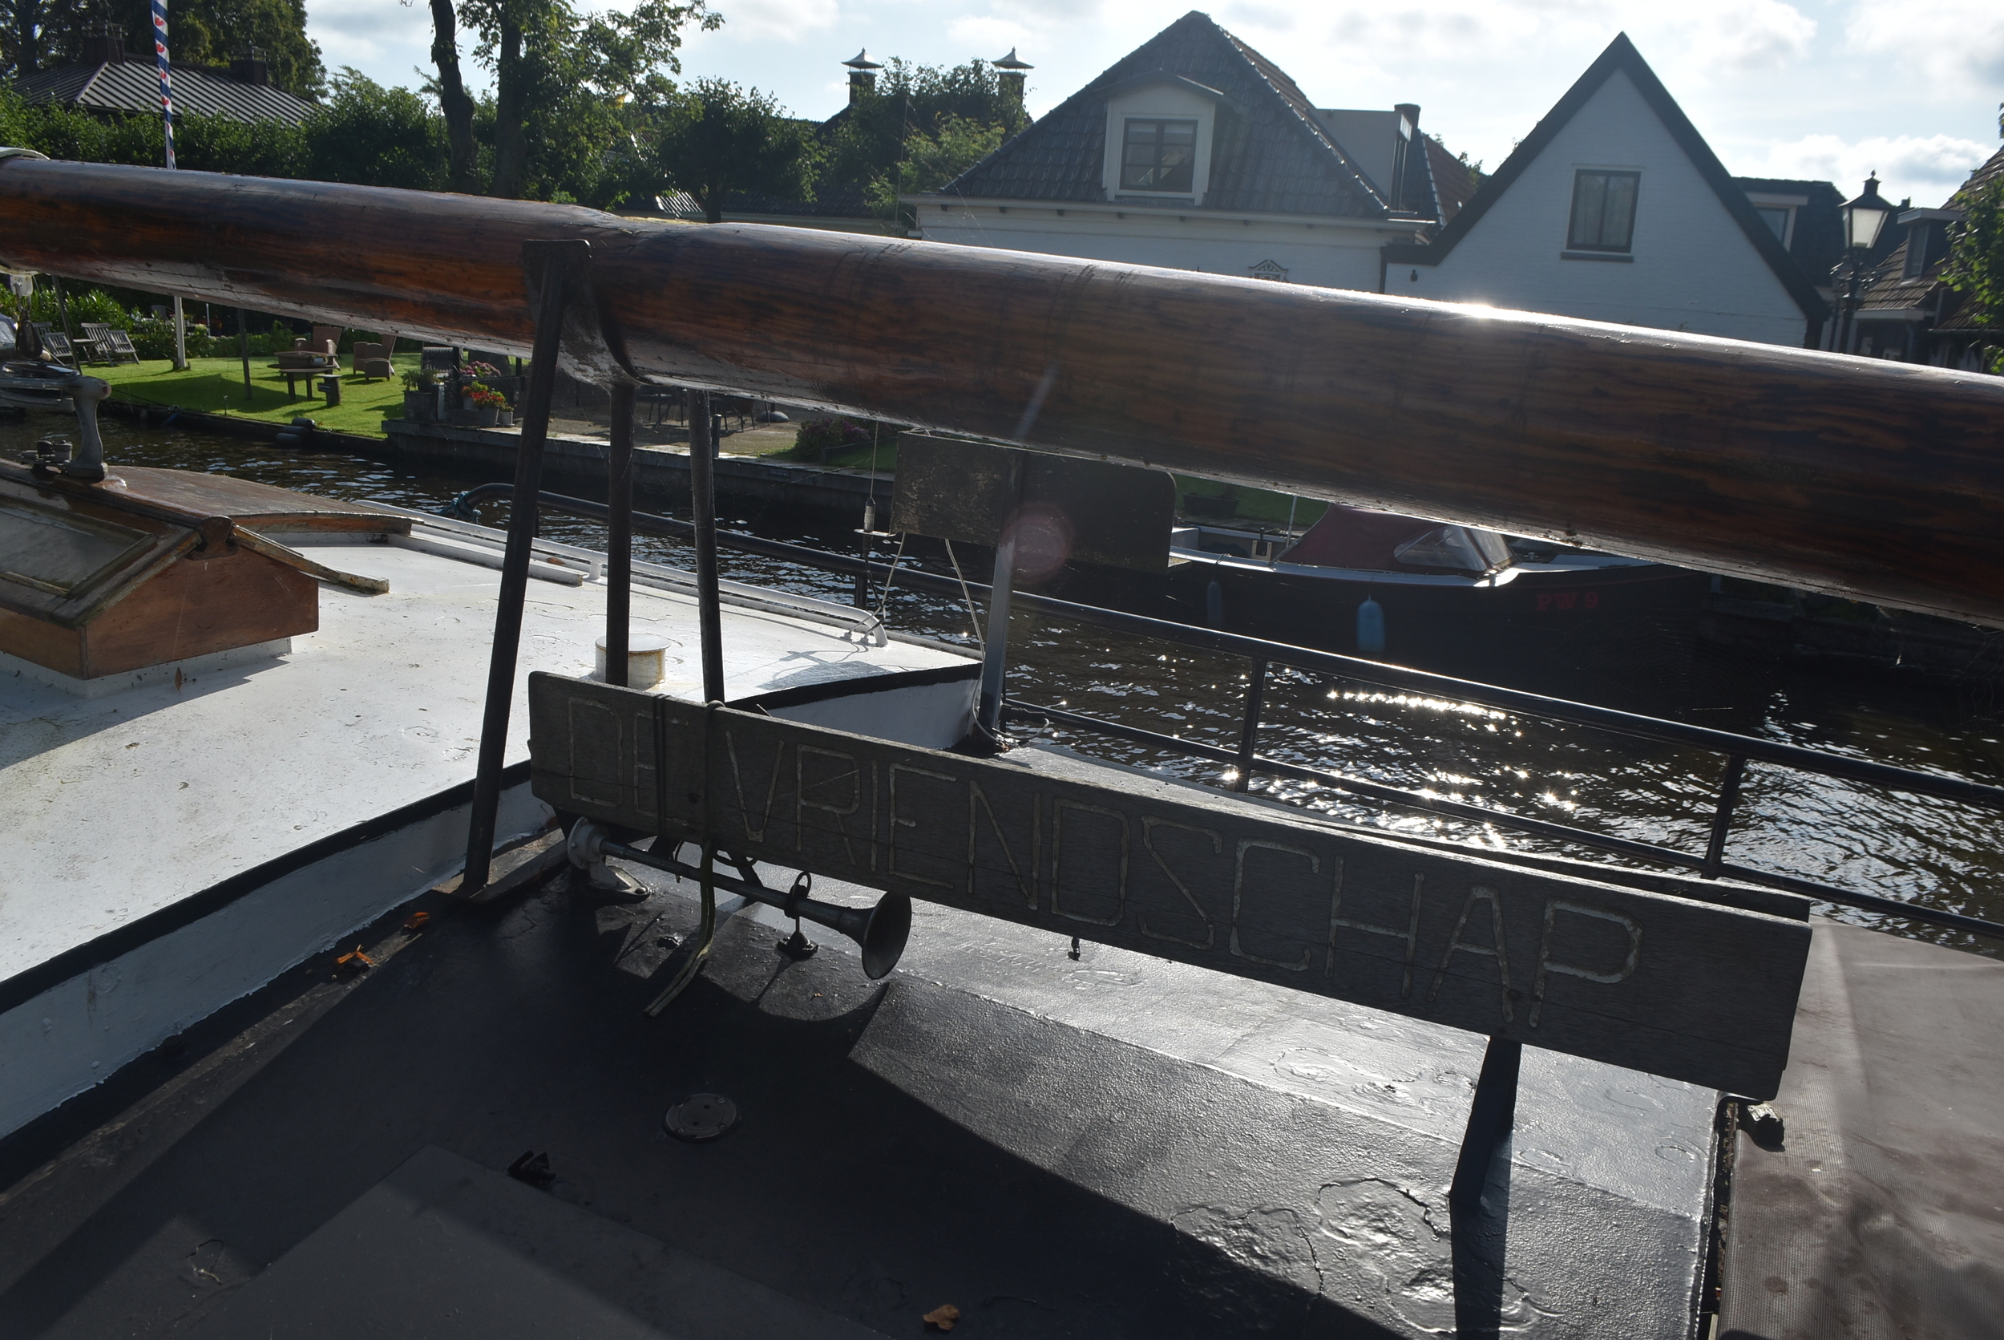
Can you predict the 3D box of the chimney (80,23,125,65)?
[{"bbox_3d":[-22.737,-15.837,38.000,0.900,1.050,0.600,9,15,19],"label":"chimney"}]

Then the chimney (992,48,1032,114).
[{"bbox_3d":[0.298,-17.238,44.000,1.000,1.800,1.000,8,15,18],"label":"chimney"}]

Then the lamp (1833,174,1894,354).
[{"bbox_3d":[9.255,-3.382,16.688,0.600,4.030,0.600,8,15,18],"label":"lamp"}]

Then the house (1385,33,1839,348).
[{"bbox_3d":[7.610,-4.773,19.264,4.640,5.280,6.500,9,15,20],"label":"house"}]

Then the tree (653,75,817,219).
[{"bbox_3d":[-5.090,-8.206,28.698,3.200,5.770,3.200,8,15,18],"label":"tree"}]

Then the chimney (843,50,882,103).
[{"bbox_3d":[-4.214,-17.944,45.500,1.000,1.600,1.000,8,15,18],"label":"chimney"}]

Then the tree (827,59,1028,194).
[{"bbox_3d":[-1.872,-10.306,34.877,4.600,7.250,4.400,8,15,18],"label":"tree"}]

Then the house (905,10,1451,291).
[{"bbox_3d":[3.671,-6.798,24.627,7.270,6.110,10.500,8,15,18],"label":"house"}]

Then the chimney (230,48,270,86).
[{"bbox_3d":[-20.250,-16.246,40.500,0.900,1.000,0.600,9,15,19],"label":"chimney"}]

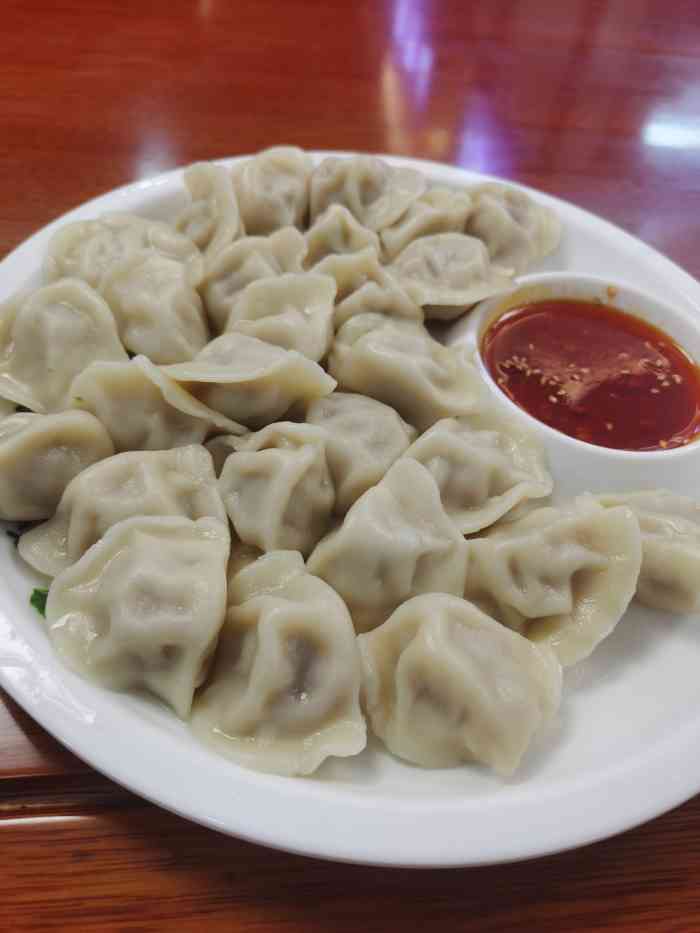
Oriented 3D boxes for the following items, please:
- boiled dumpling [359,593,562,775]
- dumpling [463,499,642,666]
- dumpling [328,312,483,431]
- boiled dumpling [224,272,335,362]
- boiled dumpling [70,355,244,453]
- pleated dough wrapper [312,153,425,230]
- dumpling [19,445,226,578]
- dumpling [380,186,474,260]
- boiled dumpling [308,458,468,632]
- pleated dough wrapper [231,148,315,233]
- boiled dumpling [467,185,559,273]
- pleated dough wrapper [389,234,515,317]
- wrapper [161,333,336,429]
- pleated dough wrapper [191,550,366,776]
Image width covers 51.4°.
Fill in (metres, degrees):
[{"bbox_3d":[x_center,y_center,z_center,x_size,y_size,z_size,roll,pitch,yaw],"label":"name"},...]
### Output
[{"bbox_3d":[0.030,0.058,0.199,0.052,0.029,0.046,7,51,-3],"label":"boiled dumpling"},{"bbox_3d":[0.064,0.035,0.230,0.052,0.026,0.056,17,52,6],"label":"dumpling"},{"bbox_3d":[0.020,-0.036,0.268,0.038,0.029,0.060,-36,64,-29],"label":"dumpling"},{"bbox_3d":[-0.026,-0.054,0.275,0.044,0.030,0.042,9,52,0],"label":"boiled dumpling"},{"bbox_3d":[-0.061,-0.019,0.230,0.051,0.029,0.037,28,53,14],"label":"boiled dumpling"},{"bbox_3d":[0.009,-0.128,0.343,0.055,0.028,0.043,5,52,-3],"label":"pleated dough wrapper"},{"bbox_3d":[-0.064,0.014,0.209,0.060,0.031,0.044,-4,53,-11],"label":"dumpling"},{"bbox_3d":[0.036,-0.110,0.331,0.048,0.028,0.040,-3,52,-9],"label":"dumpling"},{"bbox_3d":[0.011,0.023,0.211,0.047,0.034,0.046,-5,53,-12],"label":"boiled dumpling"},{"bbox_3d":[-0.035,-0.126,0.336,0.038,0.033,0.048,5,52,-3],"label":"pleated dough wrapper"},{"bbox_3d":[0.076,-0.111,0.340,0.041,0.029,0.054,-5,53,-11],"label":"boiled dumpling"},{"bbox_3d":[0.040,-0.075,0.285,0.051,0.026,0.040,4,51,-5],"label":"pleated dough wrapper"},{"bbox_3d":[-0.035,-0.029,0.251,0.061,0.028,0.035,5,52,-4],"label":"wrapper"},{"bbox_3d":[-0.019,0.052,0.198,0.044,0.029,0.059,4,51,-5],"label":"pleated dough wrapper"}]

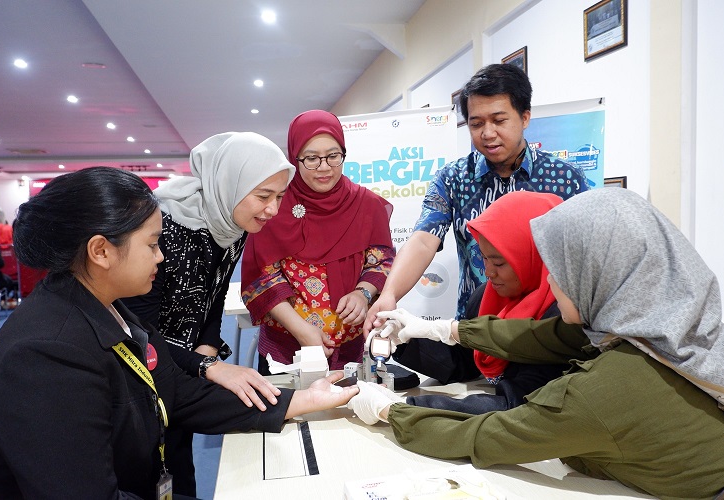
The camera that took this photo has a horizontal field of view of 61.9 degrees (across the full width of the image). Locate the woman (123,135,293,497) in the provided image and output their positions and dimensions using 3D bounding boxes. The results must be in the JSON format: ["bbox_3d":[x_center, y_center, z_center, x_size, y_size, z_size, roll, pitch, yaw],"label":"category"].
[{"bbox_3d":[-0.430,0.424,1.490,0.620,1.400,0.500,0,4,28],"label":"woman"}]

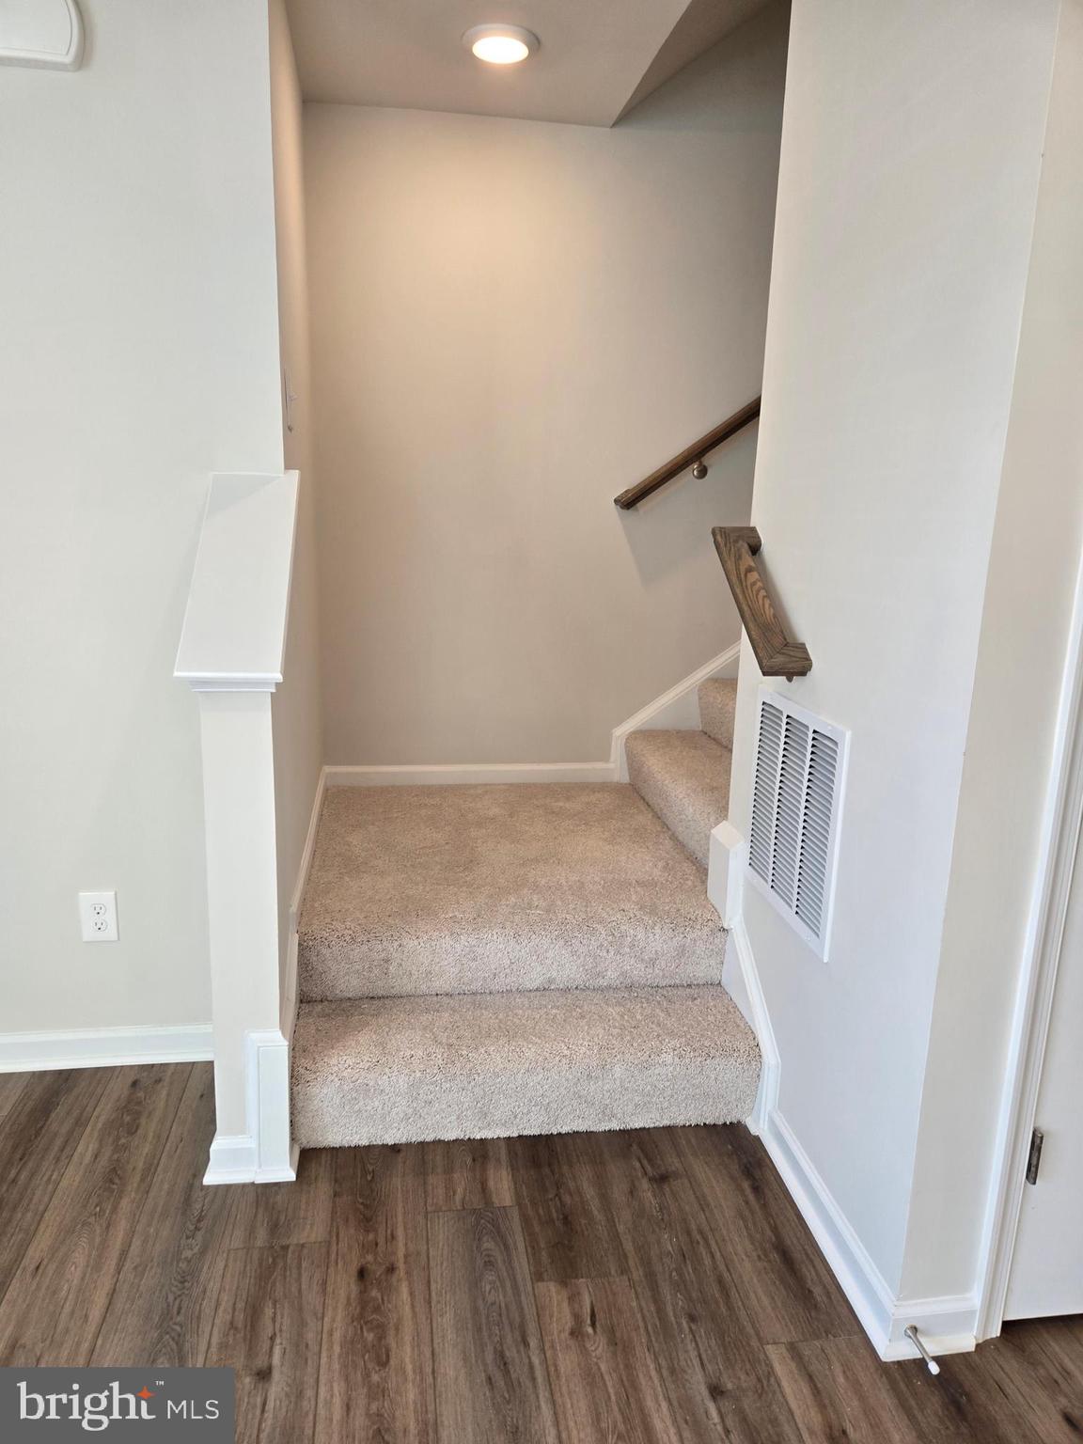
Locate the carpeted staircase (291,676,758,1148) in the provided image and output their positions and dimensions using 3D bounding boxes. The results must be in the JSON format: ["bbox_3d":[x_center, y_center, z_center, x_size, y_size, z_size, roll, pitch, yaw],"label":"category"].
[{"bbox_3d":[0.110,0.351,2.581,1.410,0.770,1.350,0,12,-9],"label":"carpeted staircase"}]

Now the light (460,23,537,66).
[{"bbox_3d":[-0.102,-1.645,2.349,0.187,0.028,0.187,0,12,-9],"label":"light"}]

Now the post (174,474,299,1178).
[{"bbox_3d":[-0.573,0.180,1.912,0.180,1.340,0.490,0,12,-9],"label":"post"}]

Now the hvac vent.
[{"bbox_3d":[0.494,0.182,1.885,0.016,0.422,0.405,0,12,-9],"label":"hvac vent"}]

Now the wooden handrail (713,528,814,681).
[{"bbox_3d":[0.443,-0.248,1.962,0.094,0.065,0.435,0,47,-9],"label":"wooden handrail"}]

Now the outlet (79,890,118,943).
[{"bbox_3d":[-0.984,0.433,2.135,0.074,0.118,0.009,0,12,-9],"label":"outlet"}]

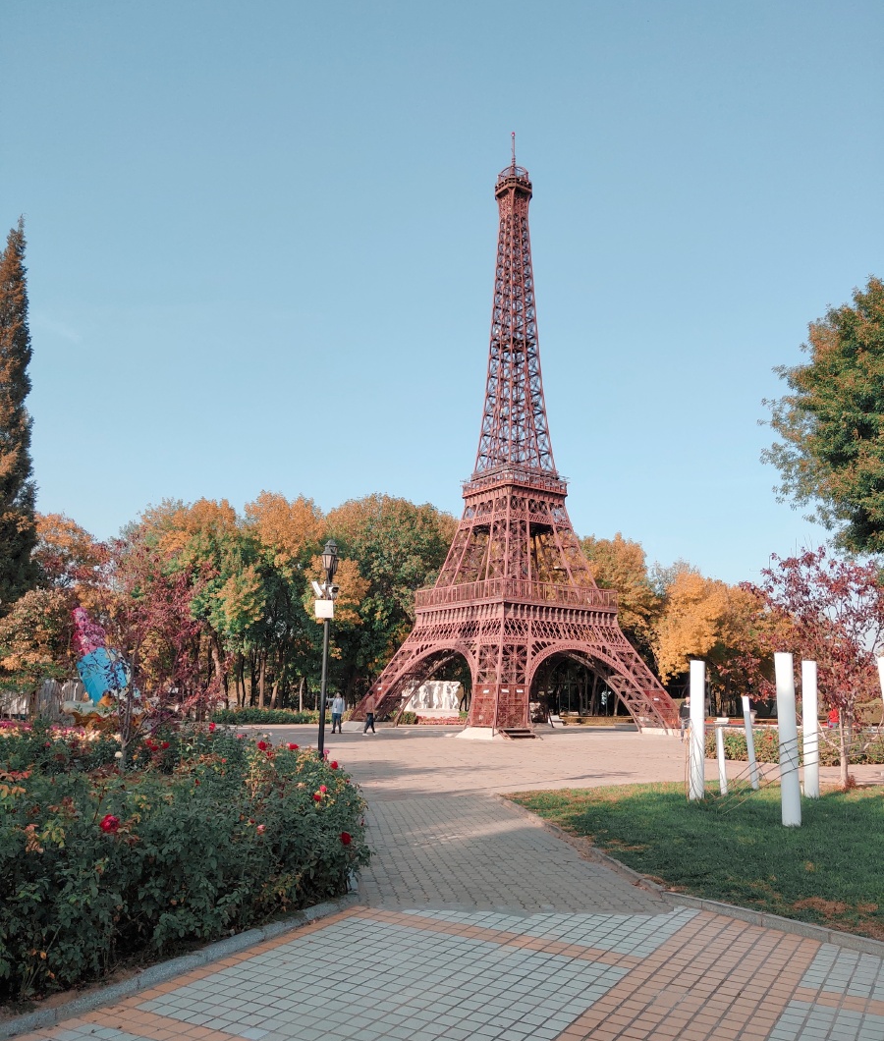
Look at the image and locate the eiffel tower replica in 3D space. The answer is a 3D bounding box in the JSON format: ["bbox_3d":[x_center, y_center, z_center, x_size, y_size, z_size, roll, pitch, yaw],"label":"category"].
[{"bbox_3d":[3.466,-4.932,46.716,10.845,29.486,10.845,8,-13,-34],"label":"eiffel tower replica"}]

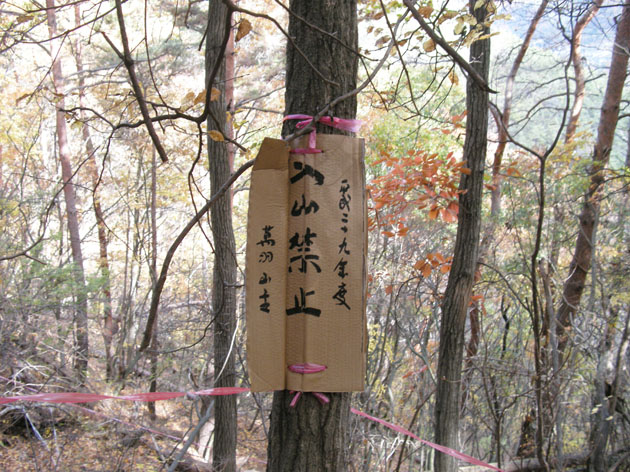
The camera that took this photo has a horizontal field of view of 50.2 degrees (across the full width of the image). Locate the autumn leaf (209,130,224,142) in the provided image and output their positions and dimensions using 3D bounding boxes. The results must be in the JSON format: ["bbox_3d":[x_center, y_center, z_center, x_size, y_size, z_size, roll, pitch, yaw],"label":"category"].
[{"bbox_3d":[-0.307,-0.311,2.100,0.050,0.036,0.025,0,9,-8],"label":"autumn leaf"}]

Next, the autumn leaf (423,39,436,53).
[{"bbox_3d":[0.366,-0.608,2.150,0.042,0.043,0.025,3,9,9],"label":"autumn leaf"}]

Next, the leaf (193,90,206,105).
[{"bbox_3d":[-0.357,-0.434,2.100,0.044,0.048,0.025,0,9,-10],"label":"leaf"}]

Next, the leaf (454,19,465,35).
[{"bbox_3d":[0.483,-0.700,2.250,0.033,0.055,0.025,3,9,11],"label":"leaf"}]

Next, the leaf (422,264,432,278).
[{"bbox_3d":[0.502,0.158,3.000,0.047,0.062,0.025,3,9,10],"label":"leaf"}]

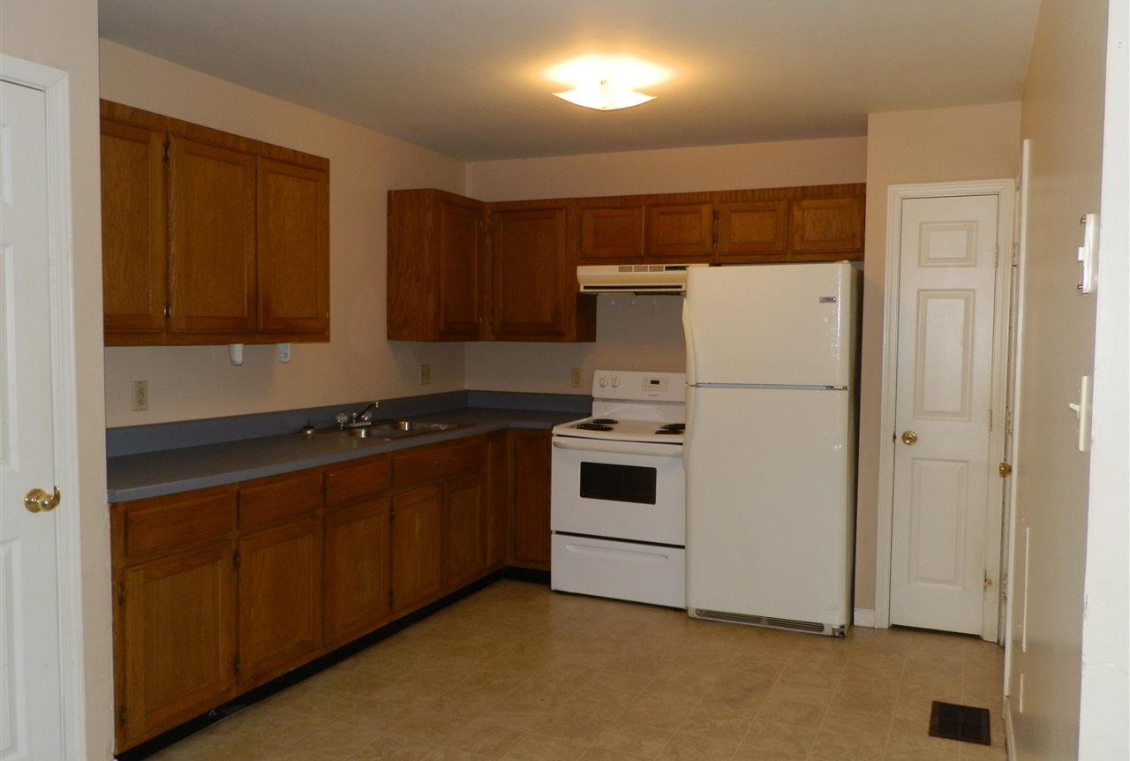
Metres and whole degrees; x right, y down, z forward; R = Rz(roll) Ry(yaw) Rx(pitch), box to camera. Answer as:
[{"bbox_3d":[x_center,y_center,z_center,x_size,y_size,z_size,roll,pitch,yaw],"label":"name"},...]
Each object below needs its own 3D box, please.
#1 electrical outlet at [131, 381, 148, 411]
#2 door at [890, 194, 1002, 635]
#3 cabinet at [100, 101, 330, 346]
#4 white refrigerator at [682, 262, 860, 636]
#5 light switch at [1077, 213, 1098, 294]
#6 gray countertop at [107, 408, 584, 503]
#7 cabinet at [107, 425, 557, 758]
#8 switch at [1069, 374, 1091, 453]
[{"bbox_3d":[-1.620,0.060,3.491,0.010,0.116,0.072,2,3,24],"label":"electrical outlet"},{"bbox_3d":[1.758,0.164,4.251,0.405,2.020,0.045,2,3,24],"label":"door"},{"bbox_3d":[-1.445,-0.535,3.457,0.320,0.790,1.350,2,3,24],"label":"cabinet"},{"bbox_3d":[1.064,0.309,4.514,0.755,1.712,0.740,2,3,24],"label":"white refrigerator"},{"bbox_3d":[0.742,-0.184,1.303,0.026,0.116,0.072,2,3,24],"label":"light switch"},{"bbox_3d":[-0.835,0.274,4.125,0.920,0.045,3.060,2,3,24],"label":"gray countertop"},{"bbox_3d":[-0.839,0.730,4.161,0.910,0.880,3.040,2,3,24],"label":"cabinet"},{"bbox_3d":[0.757,0.048,1.351,0.024,0.114,0.072,2,3,24],"label":"switch"}]

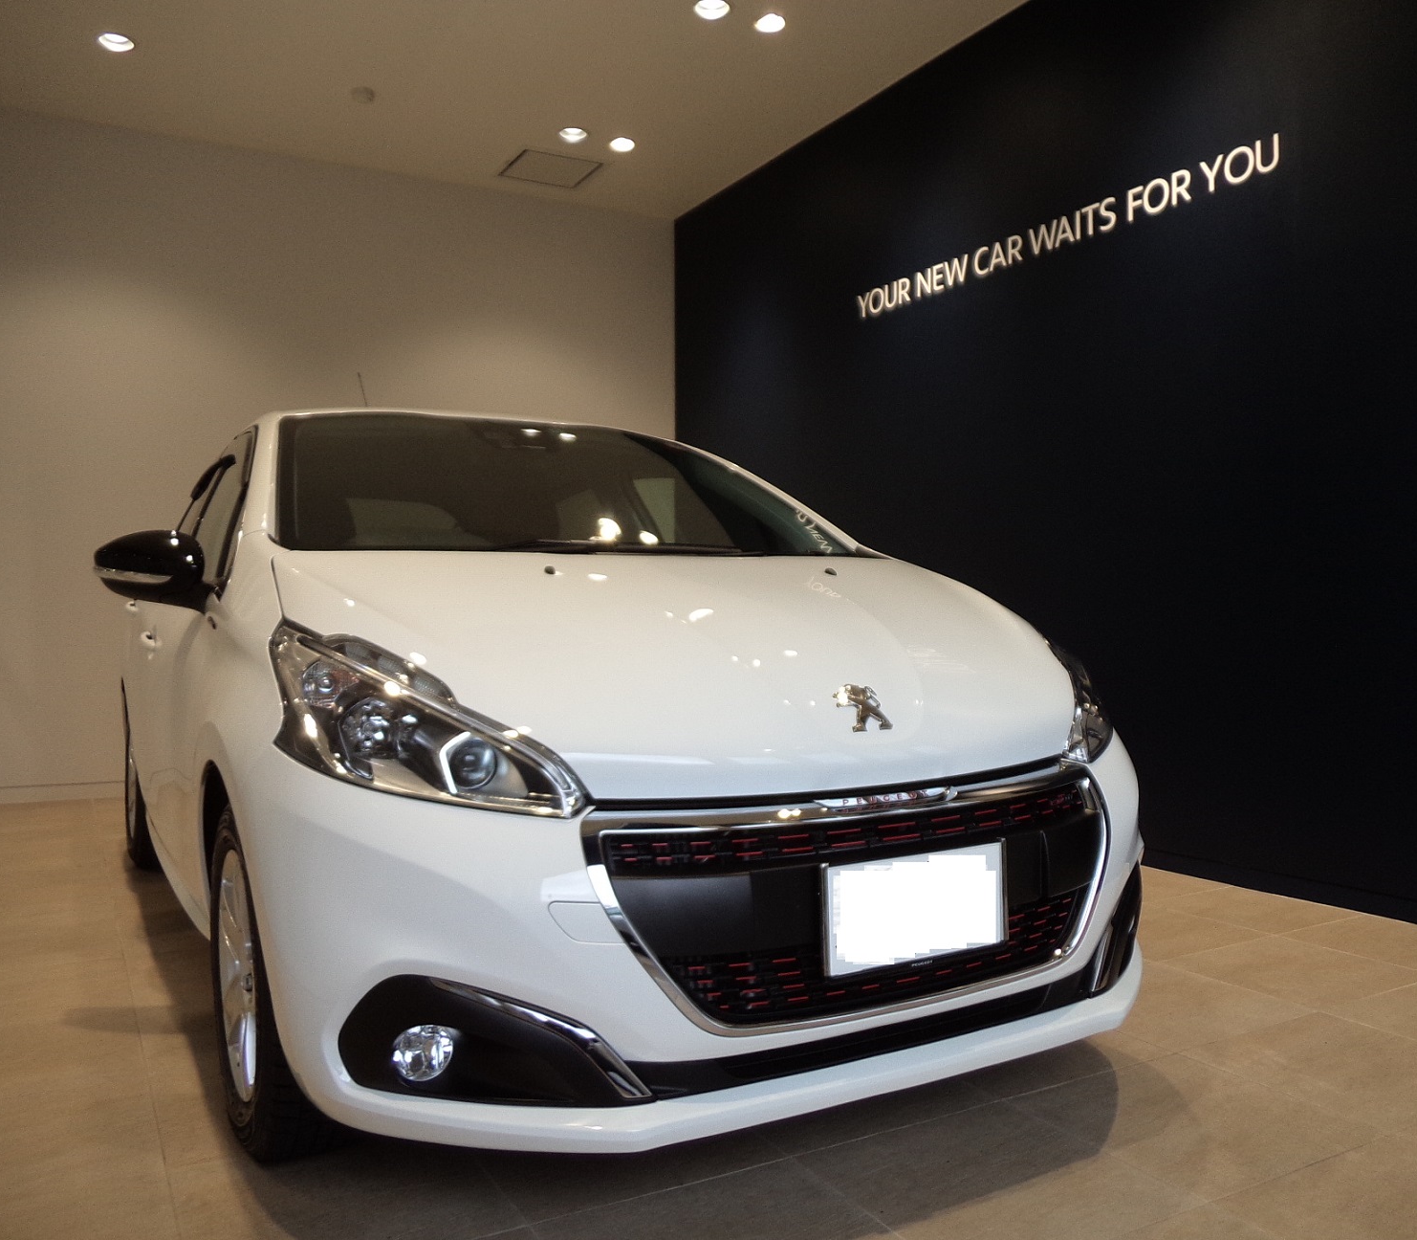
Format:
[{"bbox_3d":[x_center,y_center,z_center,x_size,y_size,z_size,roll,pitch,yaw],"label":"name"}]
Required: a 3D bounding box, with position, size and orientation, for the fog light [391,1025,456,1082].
[{"bbox_3d":[-0.388,0.586,1.691,0.084,0.078,0.055,-1,1,-29],"label":"fog light"}]

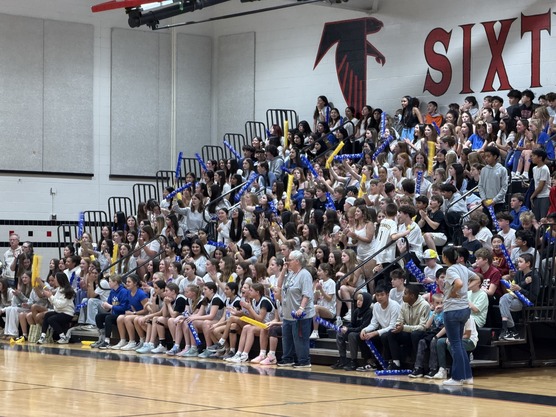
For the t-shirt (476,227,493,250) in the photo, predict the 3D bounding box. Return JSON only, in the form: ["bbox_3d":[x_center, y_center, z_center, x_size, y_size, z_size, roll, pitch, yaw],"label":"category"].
[{"bbox_3d":[3.093,0.508,24.000,0.290,0.480,0.400,1,-2,-28],"label":"t-shirt"}]

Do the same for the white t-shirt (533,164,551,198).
[{"bbox_3d":[3.904,-0.393,23.800,0.260,0.520,0.400,1,-2,-28],"label":"white t-shirt"}]

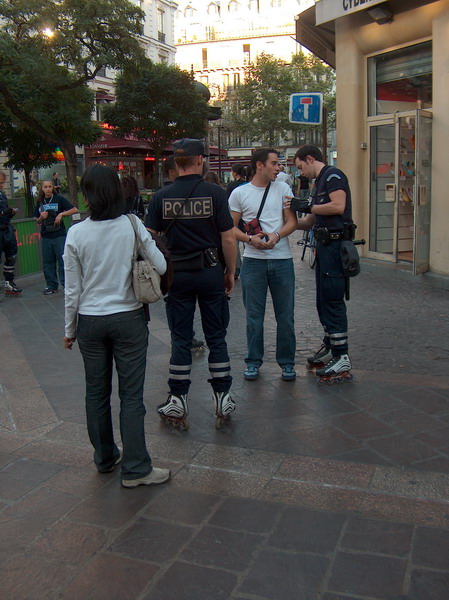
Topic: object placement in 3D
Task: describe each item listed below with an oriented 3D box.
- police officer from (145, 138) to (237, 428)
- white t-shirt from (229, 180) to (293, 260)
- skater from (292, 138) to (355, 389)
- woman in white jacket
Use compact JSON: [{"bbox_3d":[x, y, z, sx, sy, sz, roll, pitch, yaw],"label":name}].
[{"bbox_3d":[-0.209,-0.080,4.049,0.600,1.827,0.430,0,11,6],"label":"police officer"},{"bbox_3d":[0.275,-0.604,4.902,0.500,0.609,0.280,-3,11,-7],"label":"white t-shirt"},{"bbox_3d":[0.764,-0.269,4.918,0.540,1.799,0.460,-5,12,-16],"label":"skater"},{"bbox_3d":[-0.560,0.148,3.356,0.540,1.678,0.390,0,11,7],"label":"woman in white jacket"}]

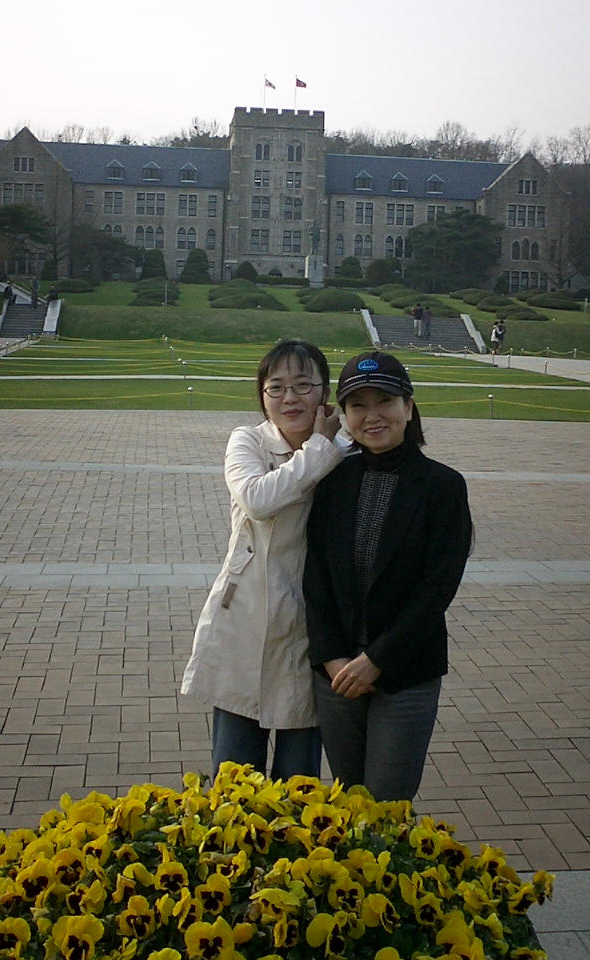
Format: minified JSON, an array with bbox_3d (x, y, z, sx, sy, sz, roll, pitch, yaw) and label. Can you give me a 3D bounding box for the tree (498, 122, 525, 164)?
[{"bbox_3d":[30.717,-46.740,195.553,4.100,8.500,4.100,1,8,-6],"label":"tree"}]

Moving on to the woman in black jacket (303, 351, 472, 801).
[{"bbox_3d":[0.190,0.491,3.398,0.460,1.610,0.330,3,7,8],"label":"woman in black jacket"}]

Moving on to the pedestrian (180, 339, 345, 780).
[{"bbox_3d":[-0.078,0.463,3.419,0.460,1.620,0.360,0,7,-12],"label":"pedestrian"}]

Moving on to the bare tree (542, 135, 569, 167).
[{"bbox_3d":[37.957,-46.788,200.488,4.100,7.500,4.100,1,8,-6],"label":"bare tree"}]

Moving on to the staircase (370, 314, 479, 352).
[{"bbox_3d":[6.937,-8.000,74.055,5.300,1.750,4.400,1,8,-6],"label":"staircase"}]

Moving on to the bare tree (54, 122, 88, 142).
[{"bbox_3d":[-32.801,-48.295,200.520,5.400,8.000,5.400,1,8,-6],"label":"bare tree"}]

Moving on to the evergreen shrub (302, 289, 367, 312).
[{"bbox_3d":[2.294,-10.139,77.500,3.500,1.350,3.300,1,7,-6],"label":"evergreen shrub"}]

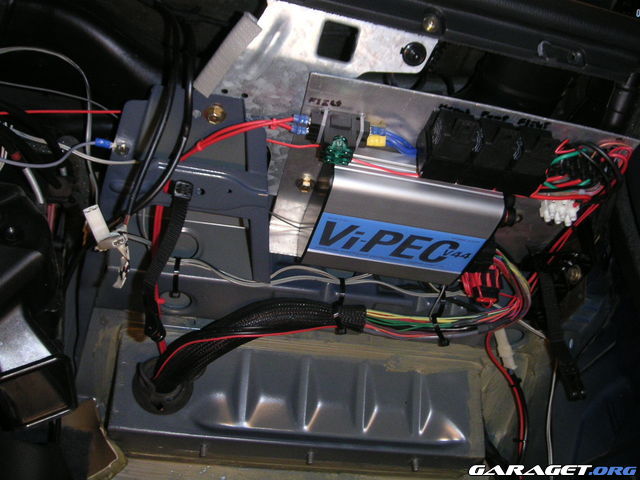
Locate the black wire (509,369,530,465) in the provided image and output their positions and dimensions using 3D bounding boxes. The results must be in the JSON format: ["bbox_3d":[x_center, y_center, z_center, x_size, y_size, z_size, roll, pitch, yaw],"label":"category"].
[{"bbox_3d":[0.172,0.153,0.610,0.016,0.080,0.013,-5,17,0],"label":"black wire"}]

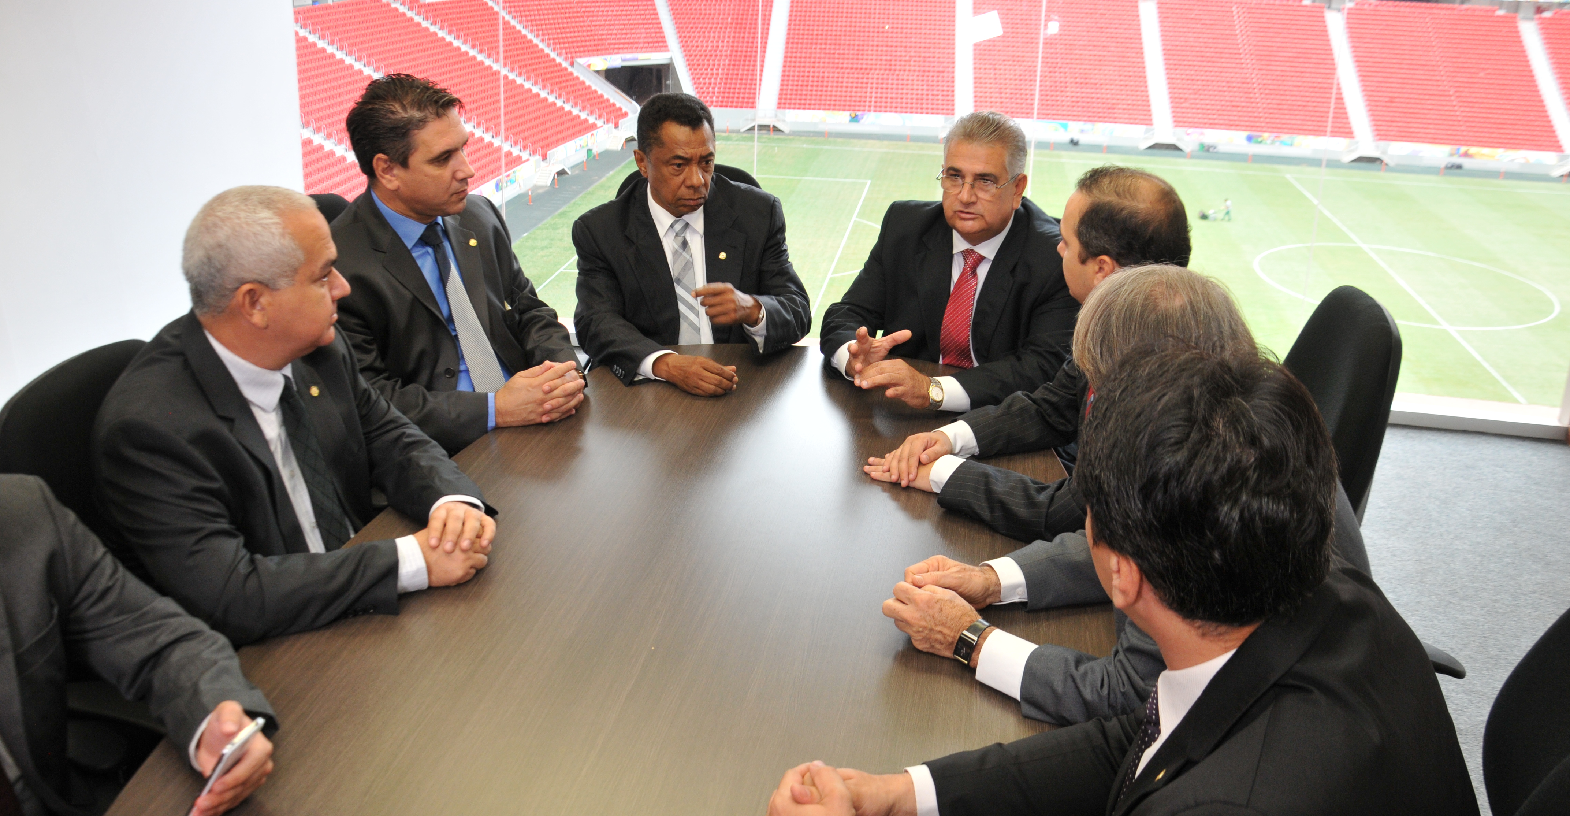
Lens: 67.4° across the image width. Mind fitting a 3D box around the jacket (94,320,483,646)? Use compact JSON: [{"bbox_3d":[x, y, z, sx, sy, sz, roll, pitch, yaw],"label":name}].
[{"bbox_3d":[-0.705,0.181,1.720,0.530,0.610,0.540,15,27,29],"label":"jacket"}]

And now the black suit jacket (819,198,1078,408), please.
[{"bbox_3d":[0.354,-0.132,2.510,0.550,0.610,0.540,6,24,11],"label":"black suit jacket"}]

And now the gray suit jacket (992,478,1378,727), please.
[{"bbox_3d":[0.467,0.312,1.502,0.520,0.600,0.530,3,23,3],"label":"gray suit jacket"}]

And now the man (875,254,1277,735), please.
[{"bbox_3d":[0.409,0.418,1.548,0.720,1.255,0.550,3,23,3],"label":"man"}]

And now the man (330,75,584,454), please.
[{"bbox_3d":[-0.632,0.051,2.251,0.760,1.320,0.550,18,28,33],"label":"man"}]

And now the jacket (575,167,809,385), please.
[{"bbox_3d":[-0.186,-0.166,2.555,0.540,0.610,0.540,-1,23,-5],"label":"jacket"}]

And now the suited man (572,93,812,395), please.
[{"bbox_3d":[-0.189,-0.034,2.558,0.550,1.255,0.740,-1,23,-5],"label":"suited man"}]

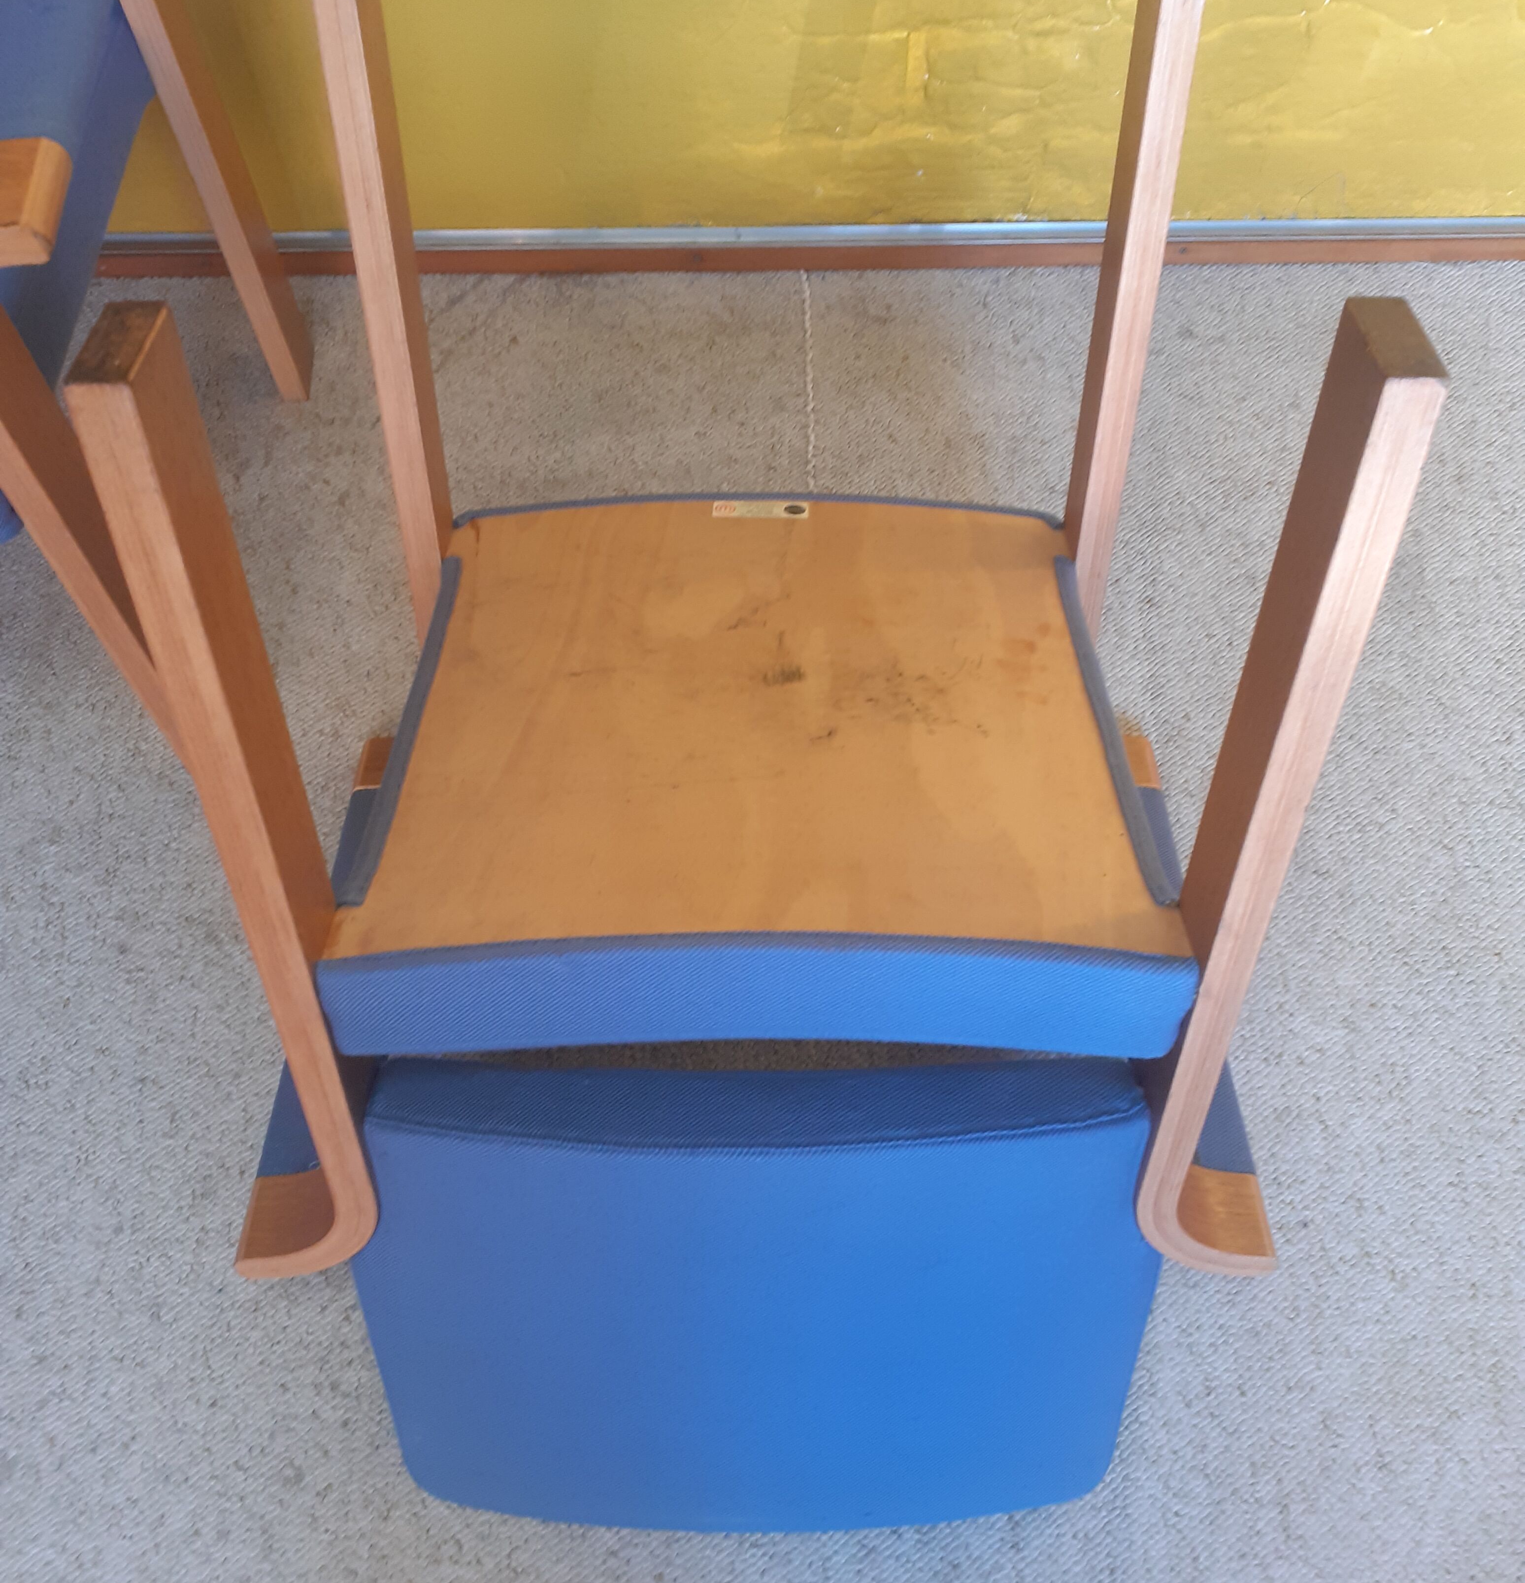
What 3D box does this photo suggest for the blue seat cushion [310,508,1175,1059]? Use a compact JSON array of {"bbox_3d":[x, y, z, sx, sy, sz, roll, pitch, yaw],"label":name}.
[{"bbox_3d":[-0.002,-0.048,1.060,0.481,0.091,0.497,0,39,0],"label":"blue seat cushion"}]

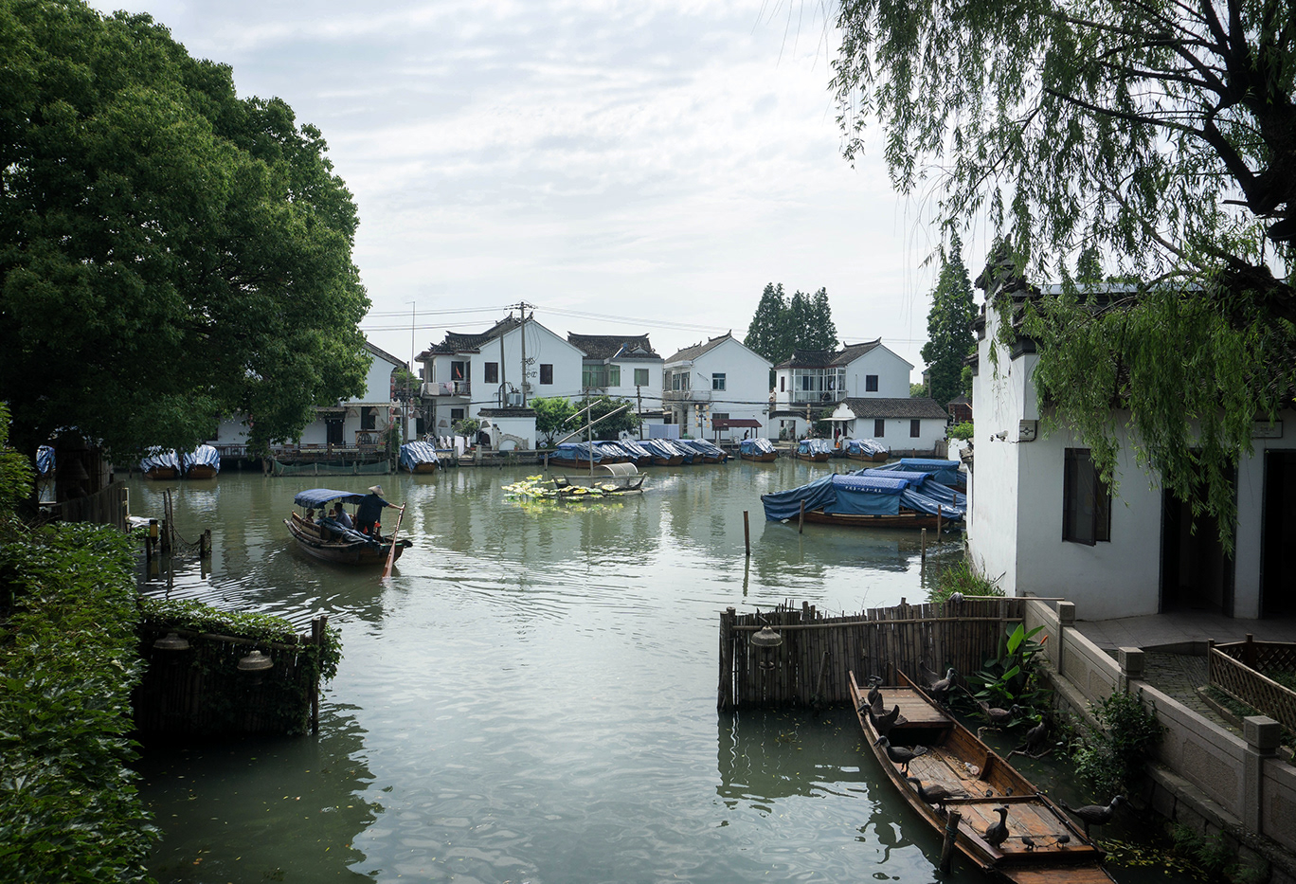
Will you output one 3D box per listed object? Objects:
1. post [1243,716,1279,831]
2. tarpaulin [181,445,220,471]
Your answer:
[{"bbox_3d":[5.890,3.206,8.500,0.200,1.060,0.200,0,3,-5],"label":"post"},{"bbox_3d":[-24.000,0.763,47.200,1.950,1.380,6.000,-1,2,-27],"label":"tarpaulin"}]

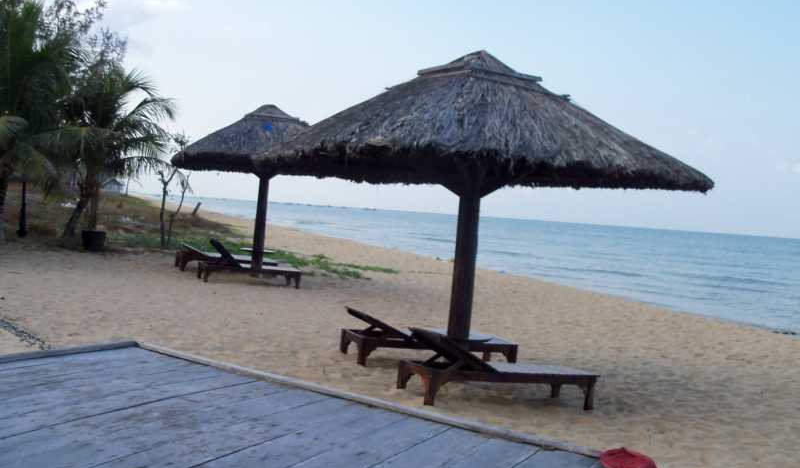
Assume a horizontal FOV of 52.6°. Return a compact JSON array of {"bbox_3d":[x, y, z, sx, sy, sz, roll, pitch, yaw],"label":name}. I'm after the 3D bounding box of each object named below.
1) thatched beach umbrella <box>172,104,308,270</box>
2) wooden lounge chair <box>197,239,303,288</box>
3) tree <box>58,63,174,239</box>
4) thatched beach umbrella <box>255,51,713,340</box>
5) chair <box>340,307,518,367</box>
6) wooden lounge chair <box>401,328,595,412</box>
[{"bbox_3d":[-2.948,-0.909,17.348,3.350,3.743,3.350,3,2,-37],"label":"thatched beach umbrella"},{"bbox_3d":[-3.052,0.603,16.684,2.000,0.826,0.640,5,3,-30],"label":"wooden lounge chair"},{"bbox_3d":[-7.886,-2.295,22.500,3.300,4.600,3.300,4,2,0],"label":"tree"},{"bbox_3d":[0.733,-0.215,8.850,3.550,3.576,3.550,3,2,-31],"label":"thatched beach umbrella"},{"bbox_3d":[0.394,1.250,9.530,2.000,0.588,0.640,6,0,-23],"label":"chair"},{"bbox_3d":[1.039,1.354,8.109,2.000,0.625,0.640,7,-2,-27],"label":"wooden lounge chair"}]

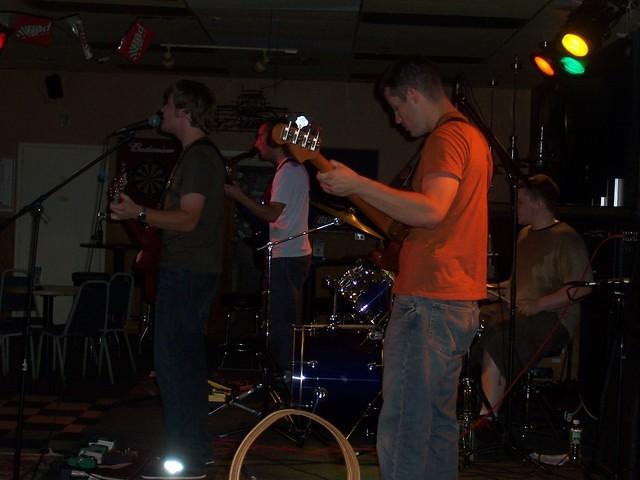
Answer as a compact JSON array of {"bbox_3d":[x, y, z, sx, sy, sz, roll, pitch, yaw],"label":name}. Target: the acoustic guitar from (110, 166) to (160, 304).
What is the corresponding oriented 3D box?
[{"bbox_3d":[-0.842,-0.011,6.020,0.090,0.350,1.000,-3,-33,9],"label":"acoustic guitar"}]

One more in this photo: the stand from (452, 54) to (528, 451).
[{"bbox_3d":[0.909,0.083,7.000,0.420,2.050,0.450,2,1,18],"label":"stand"}]

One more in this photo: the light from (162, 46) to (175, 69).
[{"bbox_3d":[-1.321,-1.592,11.450,0.110,0.190,0.120,1,1,0],"label":"light"}]

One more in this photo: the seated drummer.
[{"bbox_3d":[1.190,0.328,7.350,0.680,1.380,0.560,1,1,-17],"label":"seated drummer"}]

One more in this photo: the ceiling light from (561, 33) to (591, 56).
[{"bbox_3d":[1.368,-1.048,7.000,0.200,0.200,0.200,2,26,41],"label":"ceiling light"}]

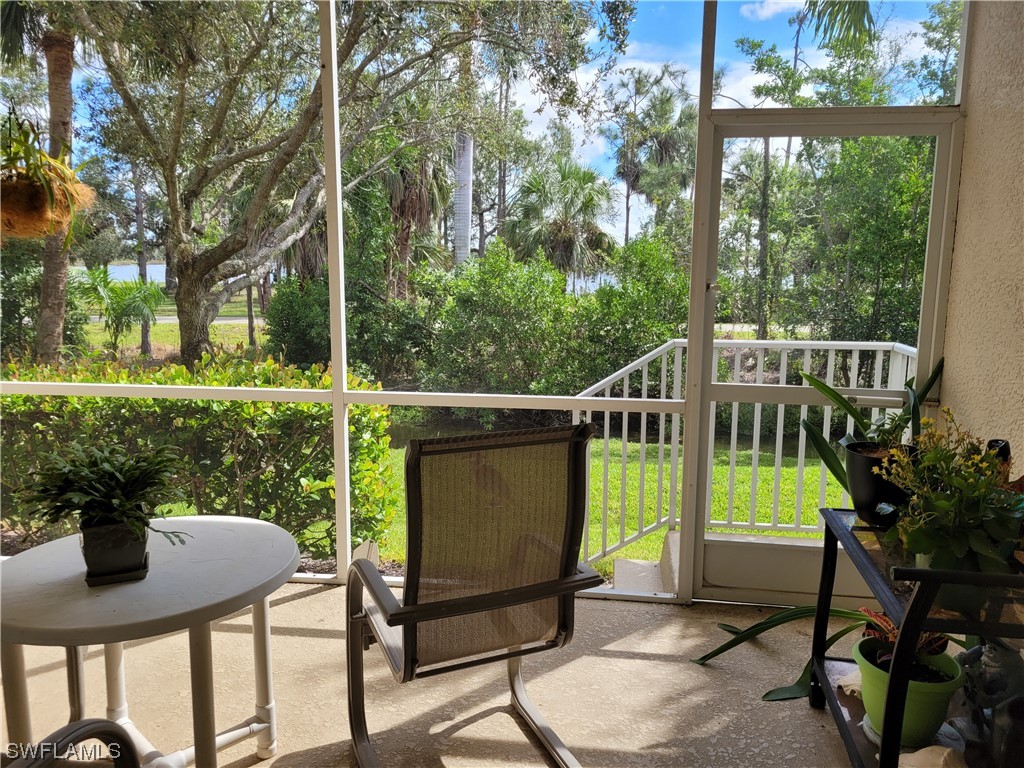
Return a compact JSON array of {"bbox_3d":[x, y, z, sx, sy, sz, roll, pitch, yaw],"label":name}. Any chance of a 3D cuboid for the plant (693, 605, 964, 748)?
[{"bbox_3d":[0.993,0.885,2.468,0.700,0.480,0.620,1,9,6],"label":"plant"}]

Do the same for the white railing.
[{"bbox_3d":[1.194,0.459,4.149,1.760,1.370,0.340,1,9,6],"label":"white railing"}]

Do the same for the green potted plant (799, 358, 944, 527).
[{"bbox_3d":[1.158,0.183,2.477,0.450,0.540,0.380,1,9,6],"label":"green potted plant"}]

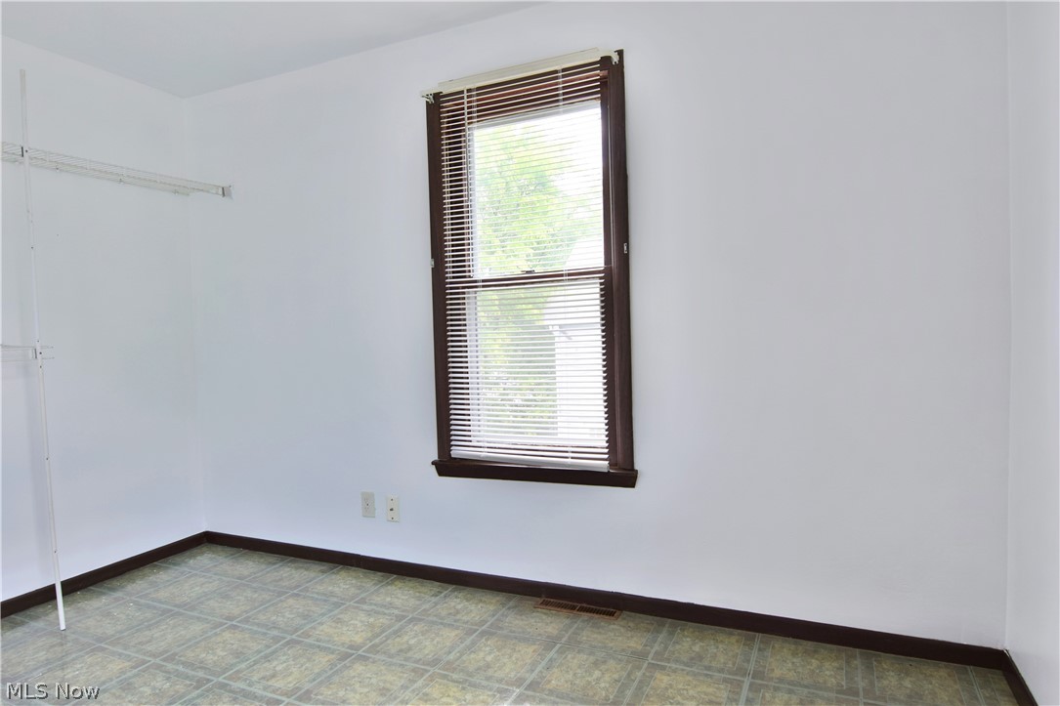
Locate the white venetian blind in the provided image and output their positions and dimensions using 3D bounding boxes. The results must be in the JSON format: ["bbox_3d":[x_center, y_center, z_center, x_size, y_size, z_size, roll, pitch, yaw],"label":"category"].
[{"bbox_3d":[-0.038,-0.330,2.403,0.685,1.530,0.040,-1,2,25],"label":"white venetian blind"}]

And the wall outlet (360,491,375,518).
[{"bbox_3d":[-0.737,0.692,2.821,0.071,0.115,0.010,-1,2,25],"label":"wall outlet"}]

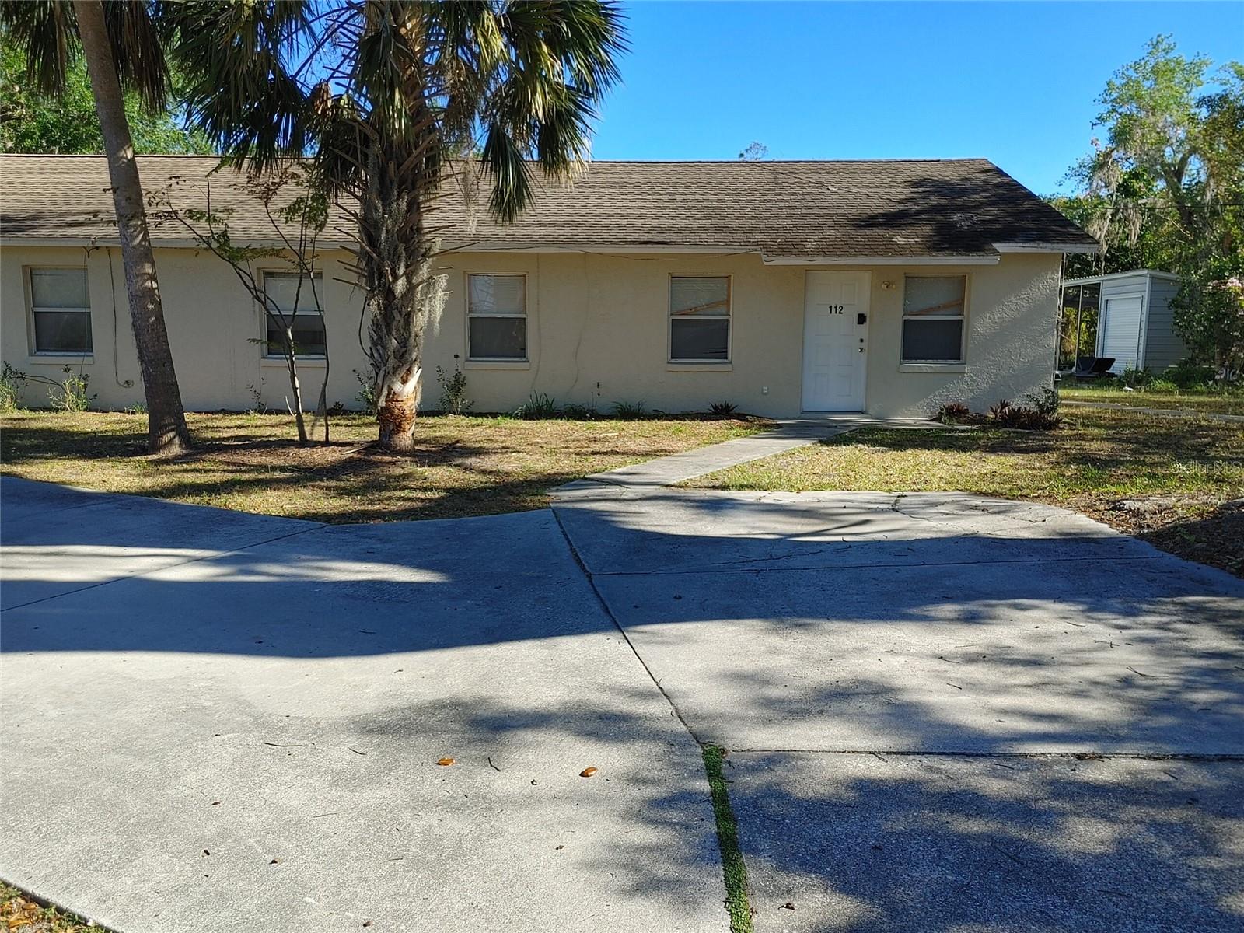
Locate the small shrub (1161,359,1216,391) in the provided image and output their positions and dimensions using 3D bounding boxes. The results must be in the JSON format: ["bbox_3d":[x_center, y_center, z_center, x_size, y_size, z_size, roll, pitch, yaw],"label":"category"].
[{"bbox_3d":[12.878,-2.083,21.200,1.257,0.660,1.068,0,8,0],"label":"small shrub"}]

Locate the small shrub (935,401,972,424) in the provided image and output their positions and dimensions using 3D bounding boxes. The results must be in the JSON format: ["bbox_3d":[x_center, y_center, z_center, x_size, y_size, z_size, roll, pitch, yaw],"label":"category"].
[{"bbox_3d":[4.689,-0.769,13.200,0.494,0.315,0.470,0,8,0],"label":"small shrub"}]

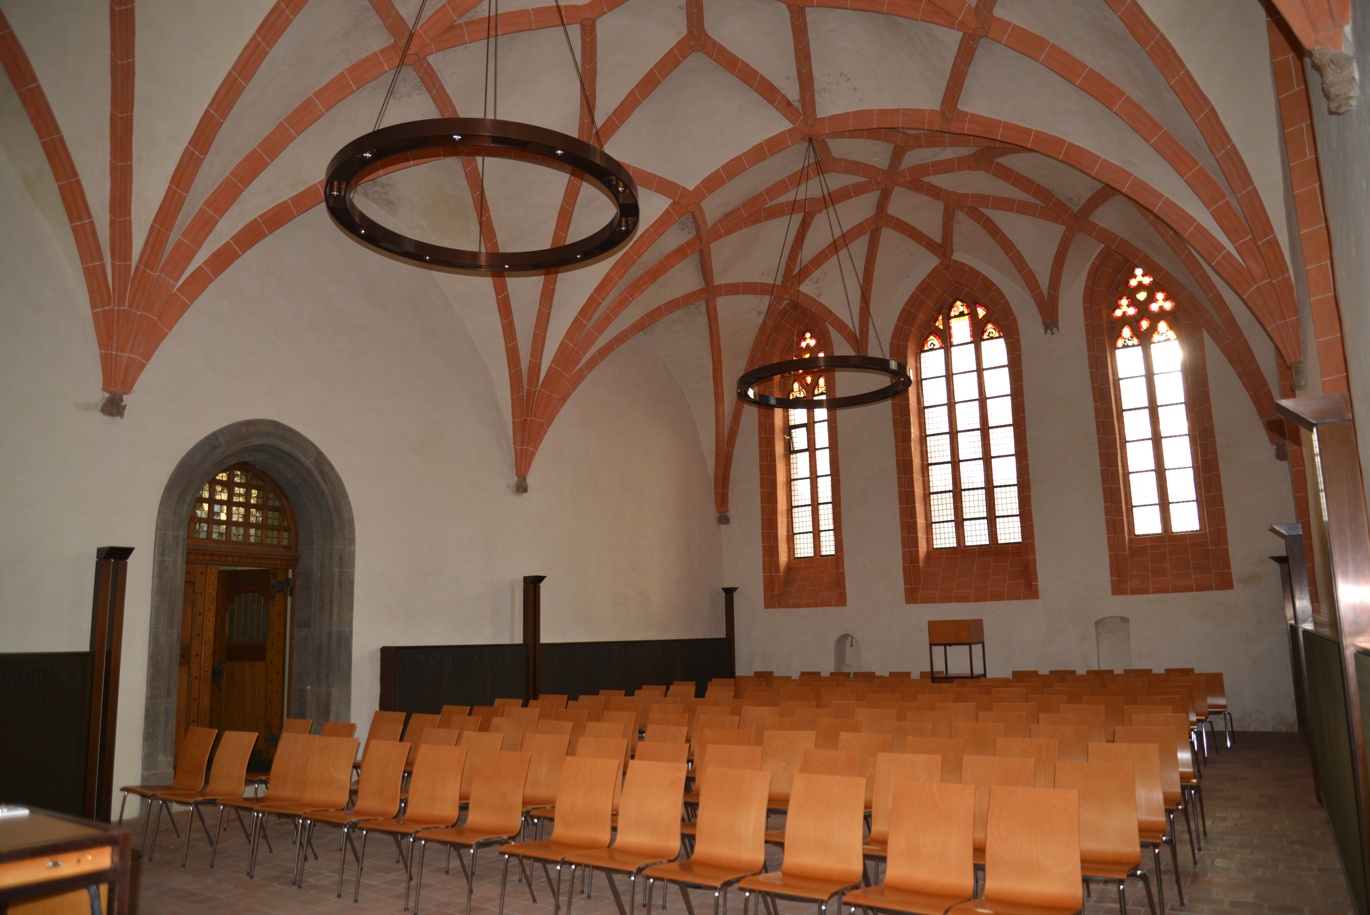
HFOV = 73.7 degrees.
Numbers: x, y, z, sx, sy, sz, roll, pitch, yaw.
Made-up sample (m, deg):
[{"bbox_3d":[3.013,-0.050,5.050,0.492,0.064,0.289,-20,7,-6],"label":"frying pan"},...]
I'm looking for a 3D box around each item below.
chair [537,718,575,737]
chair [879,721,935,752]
[{"bbox_3d":[-1.203,2.570,7.282,0.490,0.855,0.550,-9,-13,34],"label":"chair"},{"bbox_3d":[1.526,2.354,6.540,0.465,0.845,0.565,-8,-13,33],"label":"chair"}]

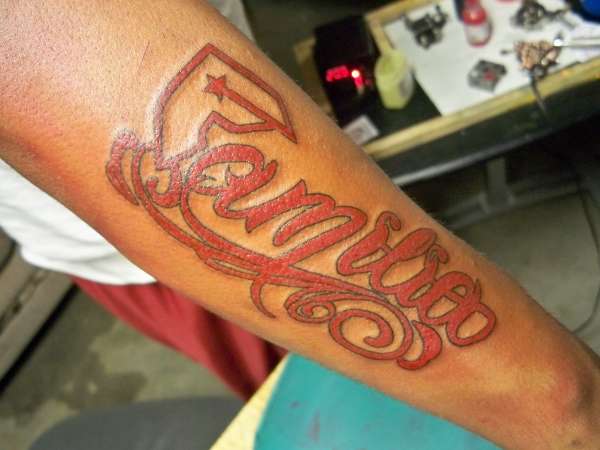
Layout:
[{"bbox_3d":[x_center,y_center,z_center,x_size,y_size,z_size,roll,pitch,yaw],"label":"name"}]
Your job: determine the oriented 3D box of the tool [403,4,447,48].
[{"bbox_3d":[0.209,-0.327,1.059,0.070,0.036,0.055,-20,42,1],"label":"tool"}]

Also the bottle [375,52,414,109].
[{"bbox_3d":[0.139,-0.211,0.940,0.054,0.072,0.054,-20,42,1],"label":"bottle"}]

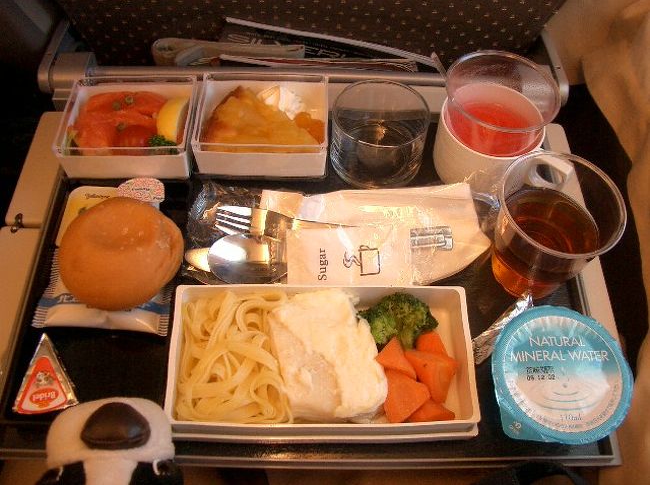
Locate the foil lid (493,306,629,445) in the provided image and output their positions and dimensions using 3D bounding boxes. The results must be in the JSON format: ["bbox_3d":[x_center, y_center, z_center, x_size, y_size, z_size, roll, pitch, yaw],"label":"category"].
[{"bbox_3d":[0.137,0.074,0.385,0.082,0.010,0.083,0,58,0],"label":"foil lid"}]

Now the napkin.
[{"bbox_3d":[0.035,-0.004,0.461,0.162,0.016,0.082,0,58,0],"label":"napkin"}]

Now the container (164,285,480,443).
[{"bbox_3d":[-0.001,0.073,0.405,0.178,0.034,0.086,0,58,0],"label":"container"}]

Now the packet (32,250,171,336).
[{"bbox_3d":[-0.146,0.028,0.443,0.088,0.012,0.069,3,59,1],"label":"packet"}]

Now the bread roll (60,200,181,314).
[{"bbox_3d":[-0.131,0.006,0.424,0.079,0.048,0.080,0,58,0],"label":"bread roll"}]

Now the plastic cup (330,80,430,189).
[{"bbox_3d":[0.040,-0.078,0.485,0.067,0.054,0.067,0,58,0],"label":"plastic cup"}]

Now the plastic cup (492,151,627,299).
[{"bbox_3d":[0.145,-0.005,0.431,0.076,0.073,0.076,0,58,0],"label":"plastic cup"}]

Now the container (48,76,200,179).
[{"bbox_3d":[-0.146,-0.089,0.503,0.094,0.034,0.071,0,58,0],"label":"container"}]

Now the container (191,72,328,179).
[{"bbox_3d":[-0.046,-0.090,0.503,0.096,0.035,0.070,1,58,0],"label":"container"}]

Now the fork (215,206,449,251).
[{"bbox_3d":[0.006,-0.011,0.461,0.168,0.013,0.021,5,59,3],"label":"fork"}]

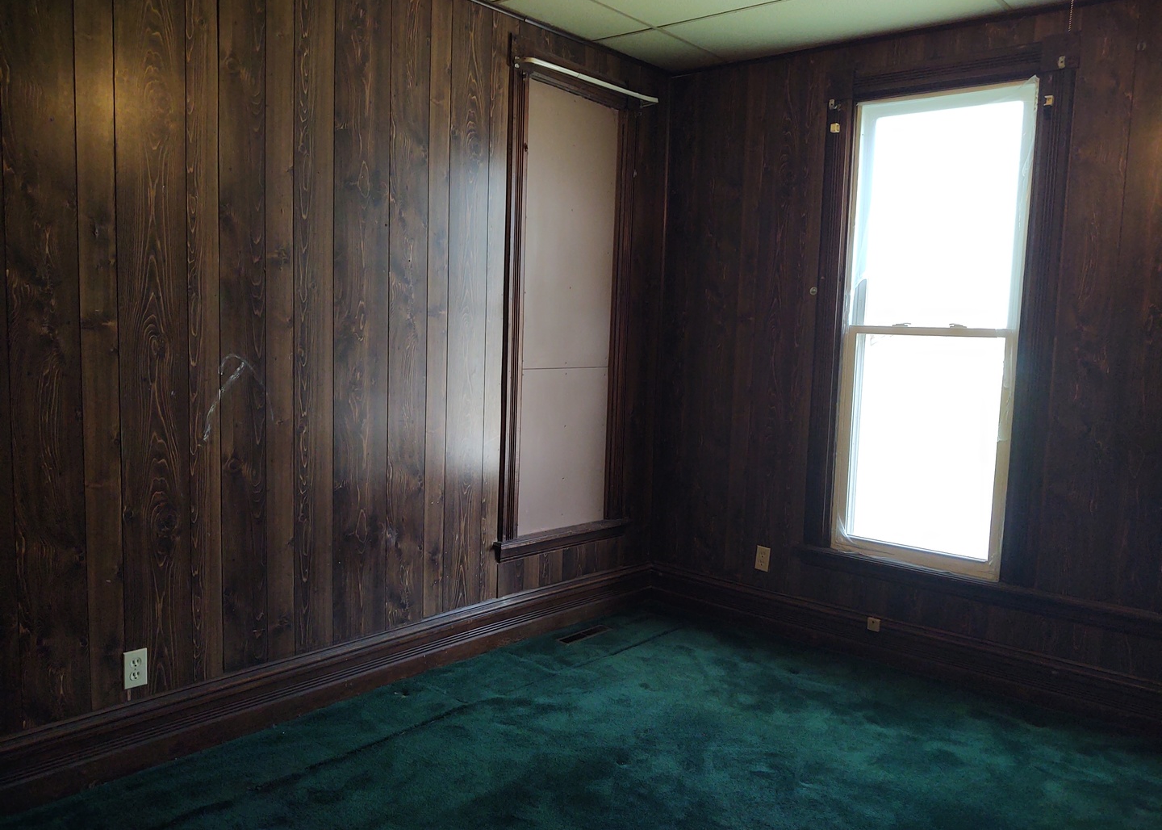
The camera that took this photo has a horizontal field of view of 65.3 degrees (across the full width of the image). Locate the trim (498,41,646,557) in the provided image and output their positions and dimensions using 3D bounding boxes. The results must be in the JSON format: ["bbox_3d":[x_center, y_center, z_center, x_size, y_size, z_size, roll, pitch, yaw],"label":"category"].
[{"bbox_3d":[-0.033,-0.475,4.075,0.080,2.164,0.878,7,7,41],"label":"trim"}]

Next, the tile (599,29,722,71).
[{"bbox_3d":[0.380,-1.665,4.149,0.323,0.018,0.604,7,7,41],"label":"tile"}]

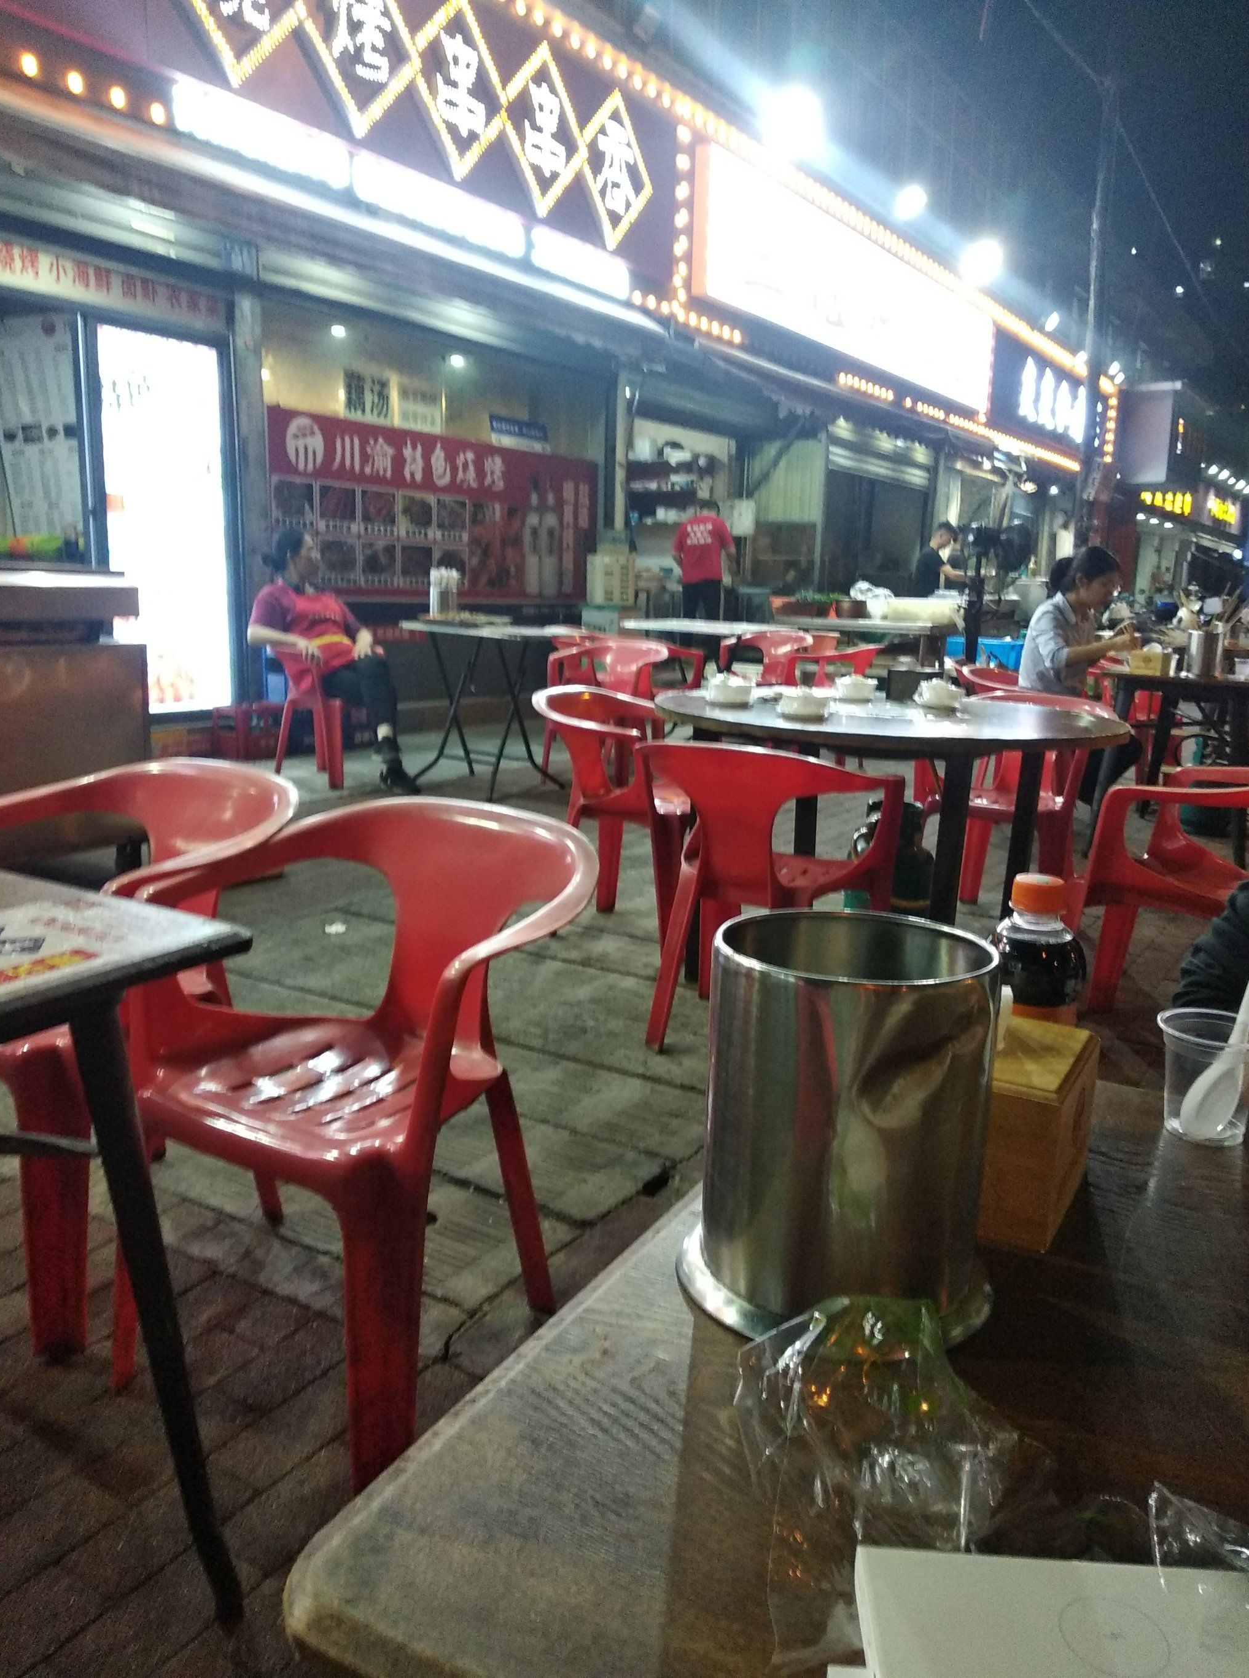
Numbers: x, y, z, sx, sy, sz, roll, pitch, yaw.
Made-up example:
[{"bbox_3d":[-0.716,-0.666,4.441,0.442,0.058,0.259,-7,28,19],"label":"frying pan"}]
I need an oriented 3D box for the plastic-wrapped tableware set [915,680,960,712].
[{"bbox_3d":[0.847,-0.387,3.400,0.120,0.078,0.120,1,11,0],"label":"plastic-wrapped tableware set"}]

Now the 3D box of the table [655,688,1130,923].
[{"bbox_3d":[0.707,0.007,3.584,1.267,0.750,1.267,1,11,0],"label":"table"}]

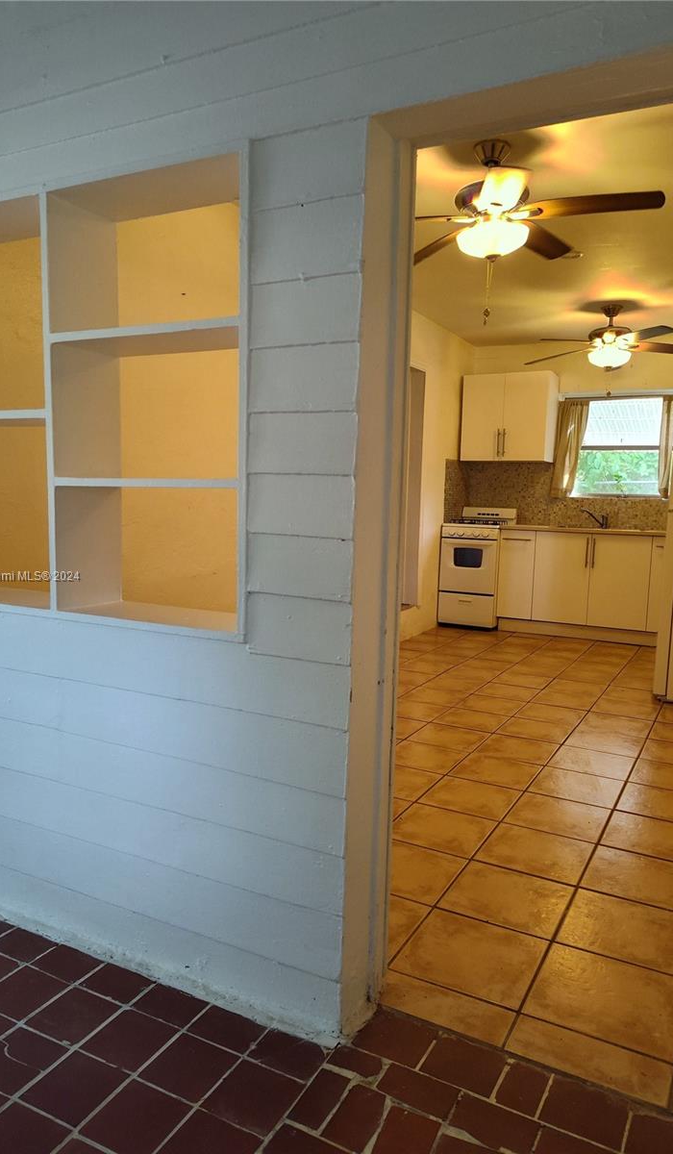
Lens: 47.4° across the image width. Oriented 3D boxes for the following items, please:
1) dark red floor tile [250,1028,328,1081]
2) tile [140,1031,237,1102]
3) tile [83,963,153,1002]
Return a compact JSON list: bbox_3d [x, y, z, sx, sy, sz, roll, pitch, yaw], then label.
[{"bbox_3d":[-0.108,1.026,1.642,0.148,0.010,0.097,5,7,27],"label":"dark red floor tile"},{"bbox_3d":[-0.309,1.032,1.609,0.151,0.013,0.149,5,7,27],"label":"tile"},{"bbox_3d":[-0.534,0.993,1.859,0.156,0.010,0.097,5,7,27],"label":"tile"}]

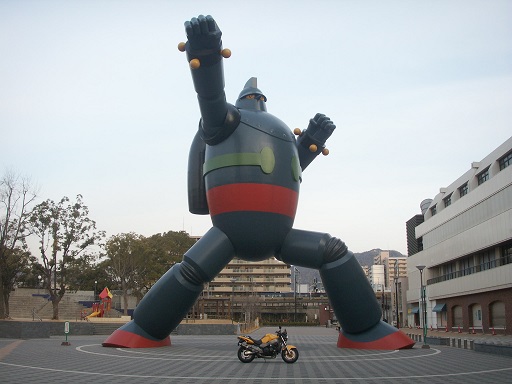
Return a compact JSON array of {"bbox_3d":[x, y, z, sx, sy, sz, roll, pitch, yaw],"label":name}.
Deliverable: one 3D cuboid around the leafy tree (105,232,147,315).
[{"bbox_3d":[-17.692,11.332,76.277,5.800,11.244,5.700,1,-13,0],"label":"leafy tree"}]

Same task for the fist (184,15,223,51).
[{"bbox_3d":[-2.367,-7.146,24.674,1.600,1.350,1.420,0,-27,2],"label":"fist"}]

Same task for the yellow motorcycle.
[{"bbox_3d":[0.458,5.381,19.304,2.129,1.224,0.780,1,-13,0],"label":"yellow motorcycle"}]

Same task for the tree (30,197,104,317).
[{"bbox_3d":[-20.054,6.939,59.508,7.900,13.279,7.400,1,-13,0],"label":"tree"}]

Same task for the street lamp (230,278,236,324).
[{"bbox_3d":[-2.100,10.081,50.458,0.600,4.115,0.600,1,-13,0],"label":"street lamp"}]

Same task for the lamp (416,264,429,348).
[{"bbox_3d":[10.540,7.086,34.538,0.650,4.834,0.650,1,-13,0],"label":"lamp"}]

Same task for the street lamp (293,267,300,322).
[{"bbox_3d":[6.990,18.248,96.105,1.300,9.926,0.500,1,-13,0],"label":"street lamp"}]

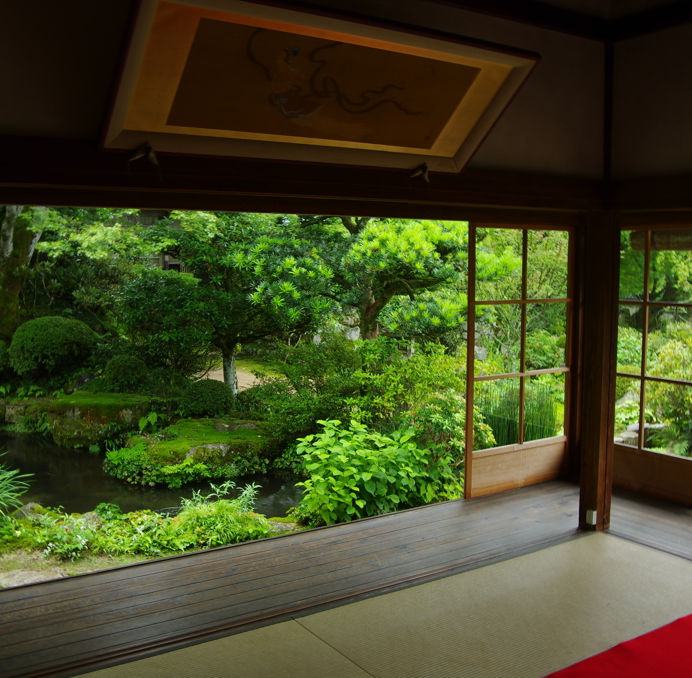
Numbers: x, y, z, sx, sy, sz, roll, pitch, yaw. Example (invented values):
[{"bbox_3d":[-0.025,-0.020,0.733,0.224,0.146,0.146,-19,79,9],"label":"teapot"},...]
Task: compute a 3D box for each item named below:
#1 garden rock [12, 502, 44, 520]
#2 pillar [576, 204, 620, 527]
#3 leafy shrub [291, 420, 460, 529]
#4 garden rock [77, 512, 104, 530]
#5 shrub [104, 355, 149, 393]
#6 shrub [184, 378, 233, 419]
[{"bbox_3d":[-2.556,1.388,6.150,0.270,0.140,0.210,-2,6,-23],"label":"garden rock"},{"bbox_3d":[1.398,0.178,4.208,0.115,1.760,0.115,-3,6,-31],"label":"pillar"},{"bbox_3d":[0.232,1.021,5.650,1.200,0.870,1.000,0,6,2],"label":"leafy shrub"},{"bbox_3d":[-1.967,1.409,5.900,0.220,0.130,0.180,-2,6,-19],"label":"garden rock"},{"bbox_3d":[-2.979,0.468,10.400,0.600,0.540,0.580,-2,6,-16],"label":"shrub"},{"bbox_3d":[-1.741,0.753,9.700,0.670,0.540,0.630,-1,6,-10],"label":"shrub"}]

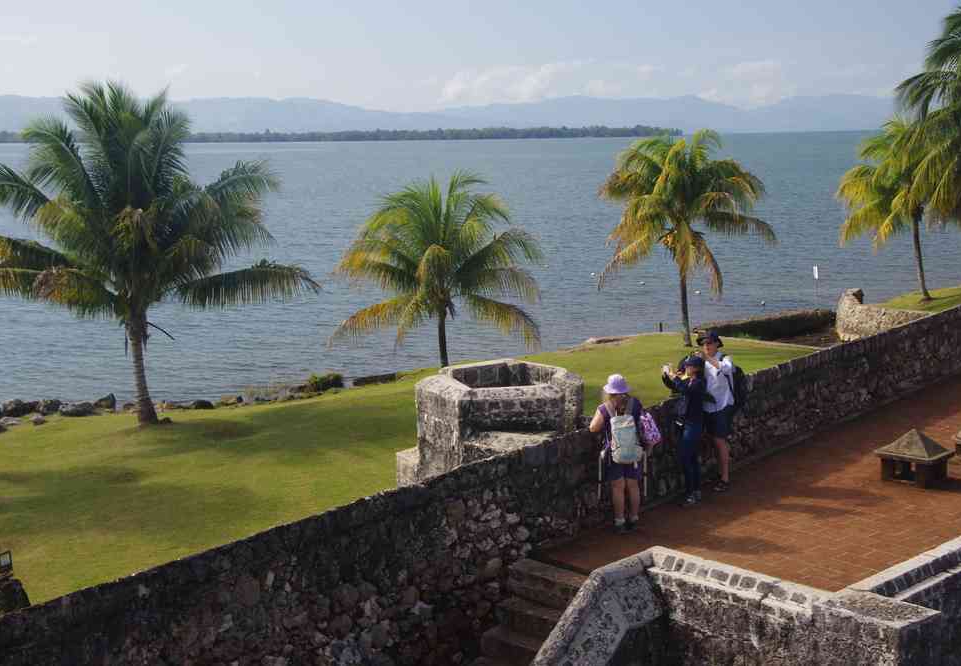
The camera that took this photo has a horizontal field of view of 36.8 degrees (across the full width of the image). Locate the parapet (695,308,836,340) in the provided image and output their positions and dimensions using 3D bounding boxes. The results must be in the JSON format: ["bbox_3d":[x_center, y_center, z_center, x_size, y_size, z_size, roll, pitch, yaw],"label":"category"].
[{"bbox_3d":[9.931,-0.076,49.764,7.239,0.800,0.700,-7,10,-40],"label":"parapet"}]

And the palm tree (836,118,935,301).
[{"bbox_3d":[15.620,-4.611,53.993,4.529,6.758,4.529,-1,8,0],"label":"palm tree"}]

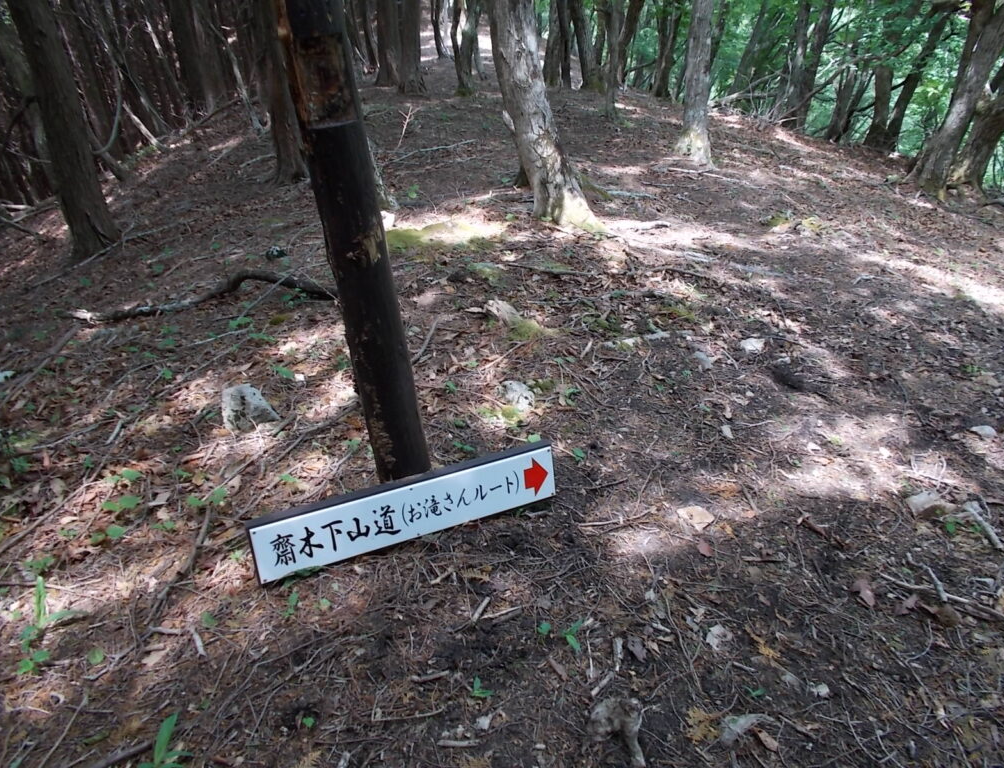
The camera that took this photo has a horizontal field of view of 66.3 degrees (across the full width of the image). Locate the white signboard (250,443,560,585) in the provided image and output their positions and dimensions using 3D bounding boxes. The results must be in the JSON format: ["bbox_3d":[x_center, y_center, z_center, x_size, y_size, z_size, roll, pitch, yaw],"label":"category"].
[{"bbox_3d":[-0.203,0.279,1.738,0.706,0.144,0.031,-14,27,-19],"label":"white signboard"}]

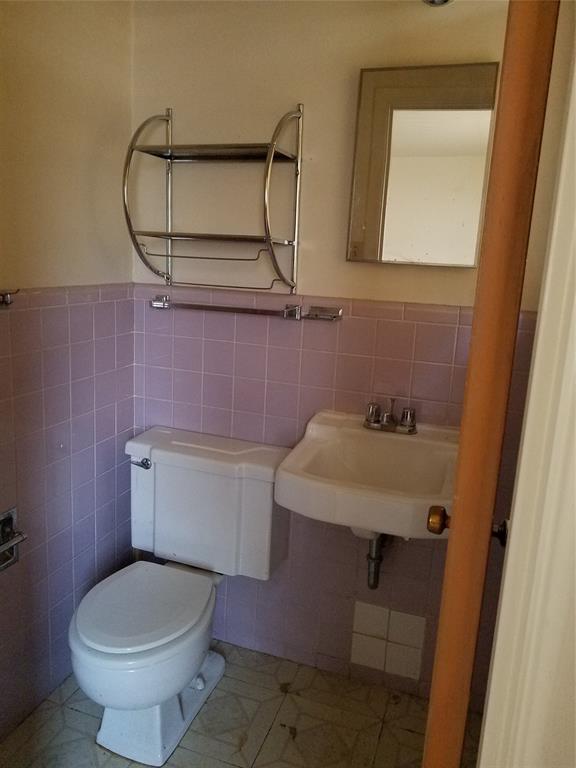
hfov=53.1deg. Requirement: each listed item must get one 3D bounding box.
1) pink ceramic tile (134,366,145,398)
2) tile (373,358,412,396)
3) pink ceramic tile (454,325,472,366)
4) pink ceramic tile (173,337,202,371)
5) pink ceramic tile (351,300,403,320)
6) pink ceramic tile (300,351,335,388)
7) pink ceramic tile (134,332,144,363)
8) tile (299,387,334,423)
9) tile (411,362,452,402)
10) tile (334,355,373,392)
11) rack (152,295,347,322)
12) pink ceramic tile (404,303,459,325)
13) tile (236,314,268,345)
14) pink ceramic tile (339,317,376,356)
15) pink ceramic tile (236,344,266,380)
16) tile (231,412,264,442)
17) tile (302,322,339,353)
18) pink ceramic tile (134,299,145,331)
[{"bbox_3d":[-0.495,-0.010,1.941,0.037,0.107,0.009,7,13,18],"label":"pink ceramic tile"},{"bbox_3d":[0.301,-0.018,1.674,0.107,0.107,0.010,7,13,17],"label":"tile"},{"bbox_3d":[0.509,-0.097,1.561,0.108,0.107,0.009,7,13,18],"label":"pink ceramic tile"},{"bbox_3d":[-0.323,-0.097,1.866,0.107,0.107,0.010,7,13,17],"label":"pink ceramic tile"},{"bbox_3d":[0.255,-0.209,1.639,0.148,0.051,0.009,7,13,18],"label":"pink ceramic tile"},{"bbox_3d":[0.094,-0.043,1.730,0.107,0.107,0.009,7,13,18],"label":"pink ceramic tile"},{"bbox_3d":[-0.490,-0.116,1.918,0.037,0.107,0.009,7,13,18],"label":"pink ceramic tile"},{"bbox_3d":[0.088,0.063,1.753,0.108,0.108,0.010,7,13,18],"label":"tile"},{"bbox_3d":[0.405,-0.005,1.642,0.107,0.107,0.010,7,13,17],"label":"tile"},{"bbox_3d":[0.195,-0.030,1.687,0.108,0.107,0.009,7,13,18],"label":"tile"},{"bbox_3d":[-0.140,-0.227,1.739,0.620,0.048,0.058,7,13,18],"label":"rack"},{"bbox_3d":[0.396,-0.193,1.593,0.152,0.051,0.010,7,13,18],"label":"pink ceramic tile"},{"bbox_3d":[-0.108,-0.174,1.768,0.108,0.107,0.009,7,13,18],"label":"tile"},{"bbox_3d":[0.203,-0.136,1.672,0.107,0.107,0.009,7,13,18],"label":"pink ceramic tile"},{"bbox_3d":[-0.113,-0.068,1.791,0.108,0.107,0.009,7,13,18],"label":"pink ceramic tile"},{"bbox_3d":[-0.128,0.143,1.848,0.107,0.107,0.010,7,13,17],"label":"tile"},{"bbox_3d":[0.100,-0.149,1.706,0.107,0.107,0.009,7,13,18],"label":"tile"},{"bbox_3d":[-0.485,-0.225,1.895,0.035,0.107,0.010,7,13,17],"label":"pink ceramic tile"}]

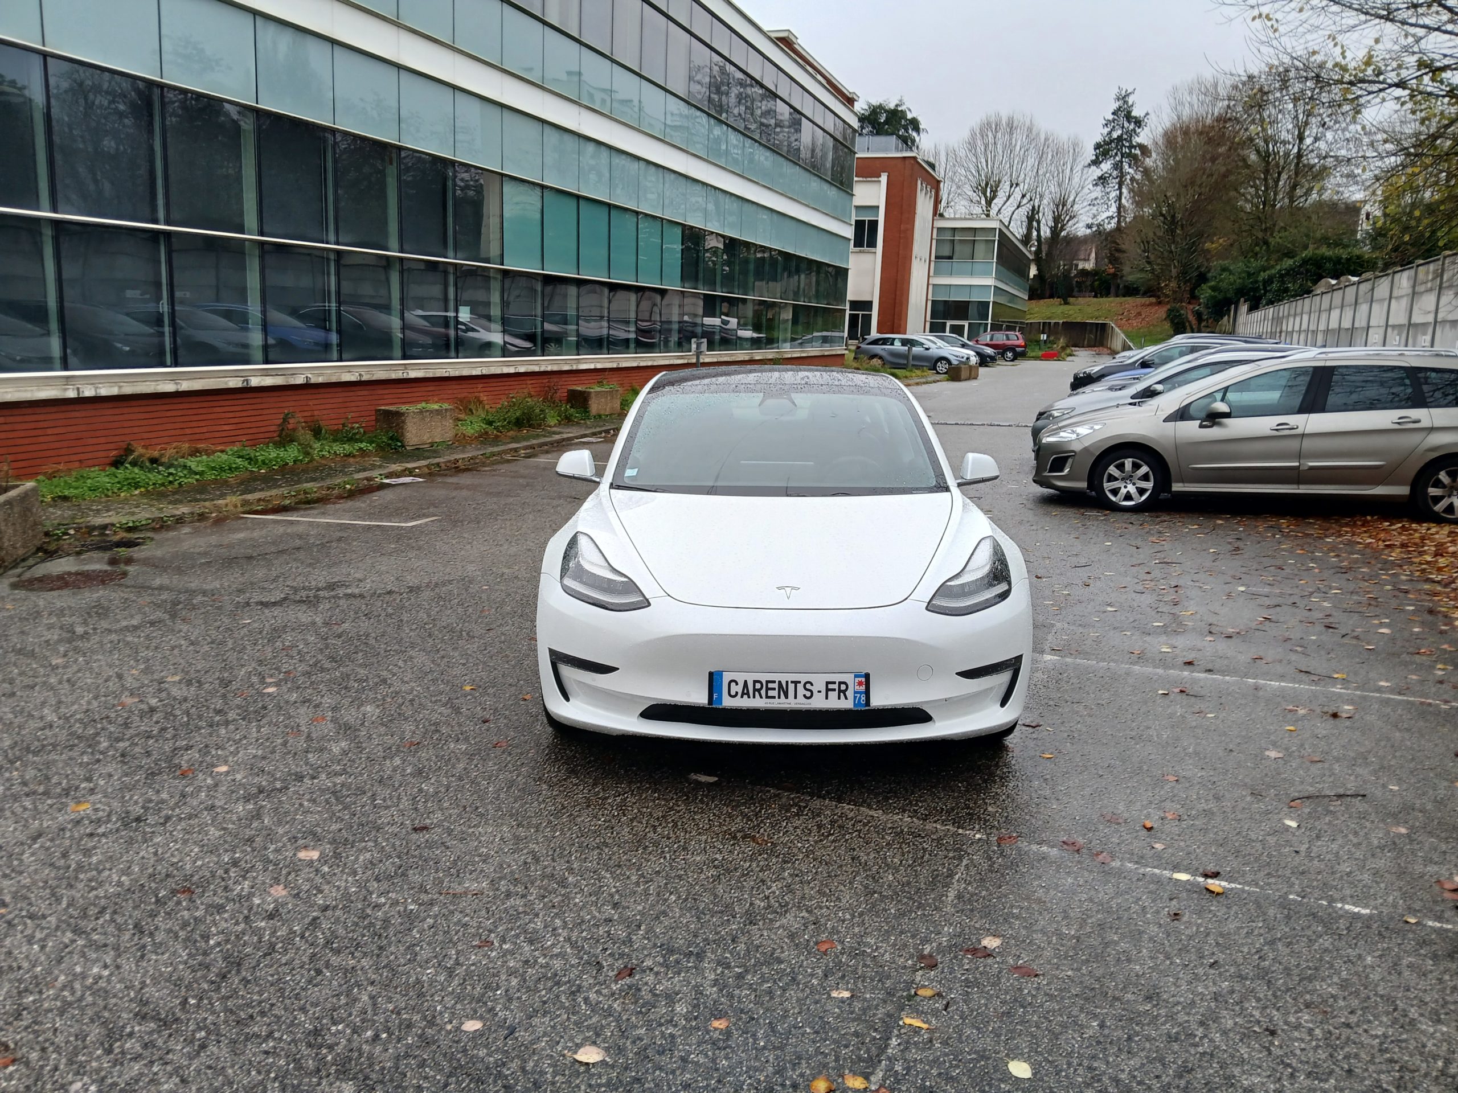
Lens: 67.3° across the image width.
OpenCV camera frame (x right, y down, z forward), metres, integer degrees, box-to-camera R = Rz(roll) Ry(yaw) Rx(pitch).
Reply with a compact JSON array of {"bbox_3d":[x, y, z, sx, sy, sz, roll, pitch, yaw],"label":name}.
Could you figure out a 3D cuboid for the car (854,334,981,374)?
[{"bbox_3d":[7.246,-7.684,43.435,4.600,1.470,1.800,6,12,18],"label":"car"}]

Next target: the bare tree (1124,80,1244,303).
[{"bbox_3d":[32.412,-25.191,78.000,8.600,16.400,8.600,6,12,18],"label":"bare tree"}]

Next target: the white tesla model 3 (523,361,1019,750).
[{"bbox_3d":[0.243,-0.261,5.856,1.860,1.443,4.690,1,11,1],"label":"white tesla model 3"}]

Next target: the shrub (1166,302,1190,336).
[{"bbox_3d":[27.117,-13.730,66.000,1.440,2.030,1.440,6,12,18],"label":"shrub"}]

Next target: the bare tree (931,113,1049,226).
[{"bbox_3d":[24.296,-31.563,102.000,10.930,18.190,10.930,6,12,18],"label":"bare tree"}]

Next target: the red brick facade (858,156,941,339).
[{"bbox_3d":[8.228,-14.376,54.892,3.400,10.000,6.600,6,12,18],"label":"red brick facade"}]

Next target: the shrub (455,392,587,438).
[{"bbox_3d":[-3.156,-2.144,16.842,0.900,0.580,2.600,6,12,18],"label":"shrub"}]

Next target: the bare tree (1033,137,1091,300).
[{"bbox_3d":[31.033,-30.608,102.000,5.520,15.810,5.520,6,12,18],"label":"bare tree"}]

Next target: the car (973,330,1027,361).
[{"bbox_3d":[14.944,-11.372,61.979,4.150,1.660,1.700,6,12,18],"label":"car"}]

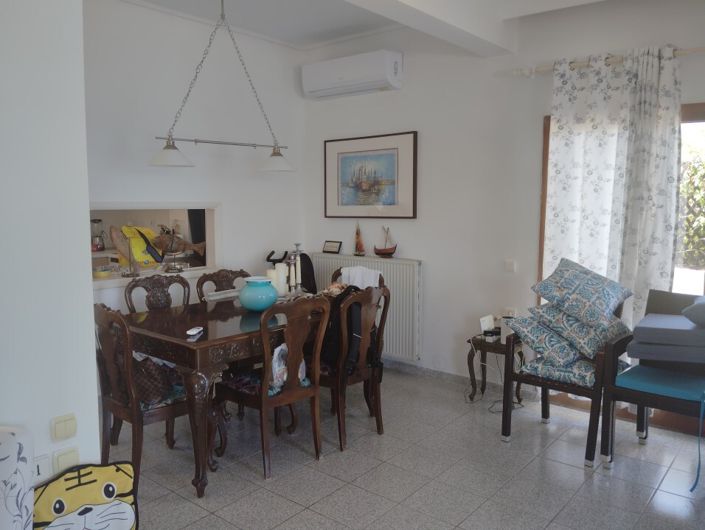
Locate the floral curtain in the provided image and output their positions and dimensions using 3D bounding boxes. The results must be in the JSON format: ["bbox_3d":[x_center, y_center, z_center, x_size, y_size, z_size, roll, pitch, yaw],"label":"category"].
[{"bbox_3d":[1.740,-0.208,3.943,0.820,2.410,0.120,5,8,39],"label":"floral curtain"}]

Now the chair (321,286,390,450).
[{"bbox_3d":[-0.098,0.621,3.780,0.560,1.010,0.520,5,8,41],"label":"chair"}]

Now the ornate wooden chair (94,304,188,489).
[{"bbox_3d":[-1.119,0.673,3.186,0.520,1.010,0.560,5,7,39],"label":"ornate wooden chair"}]

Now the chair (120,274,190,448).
[{"bbox_3d":[-1.201,0.593,3.939,0.550,1.010,0.500,6,9,42],"label":"chair"}]

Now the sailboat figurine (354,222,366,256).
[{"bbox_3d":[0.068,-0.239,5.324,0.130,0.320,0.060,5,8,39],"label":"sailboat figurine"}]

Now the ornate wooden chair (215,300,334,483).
[{"bbox_3d":[-0.482,0.657,3.390,0.500,1.010,0.550,-6,9,-43],"label":"ornate wooden chair"}]

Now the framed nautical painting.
[{"bbox_3d":[0.144,-0.830,5.447,1.090,0.780,0.035,5,7,39],"label":"framed nautical painting"}]

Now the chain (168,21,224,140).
[{"bbox_3d":[-0.932,-1.135,3.432,0.030,0.770,0.410,5,8,39],"label":"chain"}]

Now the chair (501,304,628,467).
[{"bbox_3d":[1.378,0.694,3.652,0.590,0.890,0.580,6,9,44],"label":"chair"}]

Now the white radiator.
[{"bbox_3d":[0.098,0.368,5.520,1.280,0.900,0.110,5,7,39],"label":"white radiator"}]

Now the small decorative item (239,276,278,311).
[{"bbox_3d":[-0.652,0.198,3.960,0.275,0.210,0.275,0,6,0],"label":"small decorative item"}]

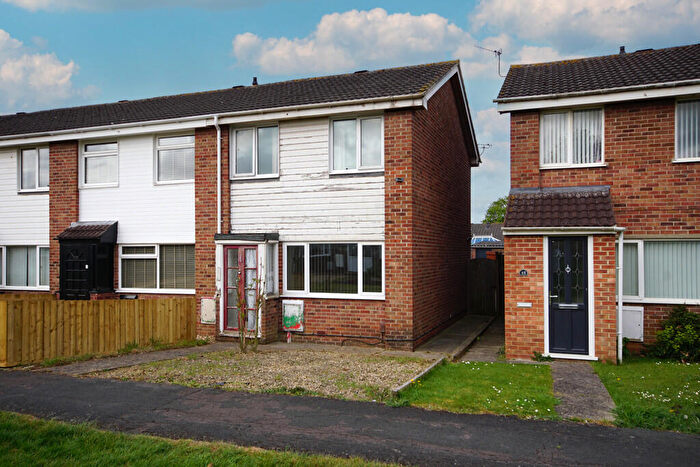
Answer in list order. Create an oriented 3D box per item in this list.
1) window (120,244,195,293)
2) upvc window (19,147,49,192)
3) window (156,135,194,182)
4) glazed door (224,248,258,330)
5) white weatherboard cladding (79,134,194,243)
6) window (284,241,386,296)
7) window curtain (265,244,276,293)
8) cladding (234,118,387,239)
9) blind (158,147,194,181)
[{"bbox_3d":[-4.602,0.825,12.452,2.270,1.170,0.100,0,-1,20],"label":"window"},{"bbox_3d":[-8.282,-1.690,13.802,1.220,1.160,0.100,0,-1,20],"label":"upvc window"},{"bbox_3d":[-4.055,-1.746,12.288,1.200,1.150,0.100,0,-1,20],"label":"window"},{"bbox_3d":[-2.251,1.142,10.840,0.814,1.820,0.080,0,-1,20],"label":"glazed door"},{"bbox_3d":[-5.159,-1.024,12.599,3.500,2.530,0.100,0,-1,20],"label":"white weatherboard cladding"},{"bbox_3d":[-0.379,0.762,10.930,2.270,1.160,0.100,0,-1,20],"label":"window"},{"bbox_3d":[-1.697,0.753,10.980,0.080,1.000,0.420,0,-1,20],"label":"window curtain"},{"bbox_3d":[-0.981,-1.110,11.103,3.575,2.530,0.100,0,-1,20],"label":"cladding"},{"bbox_3d":[-4.086,-1.666,12.406,1.100,0.840,0.050,0,-1,20],"label":"blind"}]

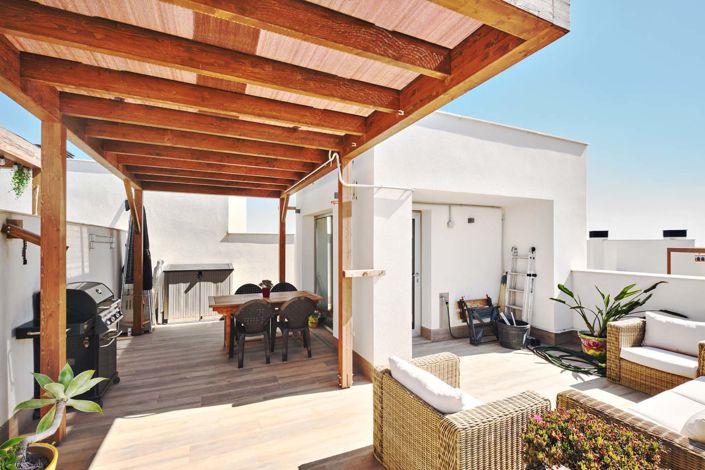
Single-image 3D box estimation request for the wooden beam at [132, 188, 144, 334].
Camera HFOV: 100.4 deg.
[{"bbox_3d":[-3.682,0.472,5.051,0.120,2.495,0.120,0,-1,-26],"label":"wooden beam"}]

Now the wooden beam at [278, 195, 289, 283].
[{"bbox_3d":[-1.469,0.475,6.137,0.120,2.495,0.120,0,-1,-26],"label":"wooden beam"}]

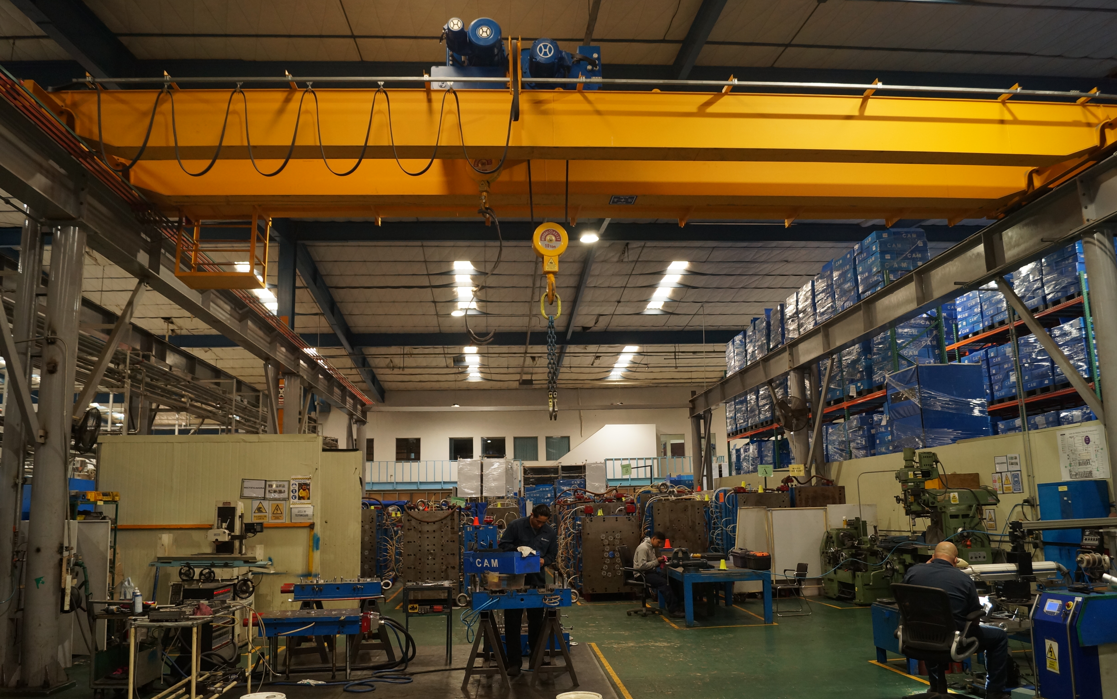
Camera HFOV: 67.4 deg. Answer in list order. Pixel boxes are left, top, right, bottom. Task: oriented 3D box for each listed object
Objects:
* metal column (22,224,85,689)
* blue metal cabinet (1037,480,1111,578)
[{"bbox_3d":[-5.485,1.065,9.125,0.340,4.920,0.340,-1,-10,-4],"label":"metal column"},{"bbox_3d":[6.559,2.588,10.563,0.380,1.780,0.920,-1,-10,-4],"label":"blue metal cabinet"}]

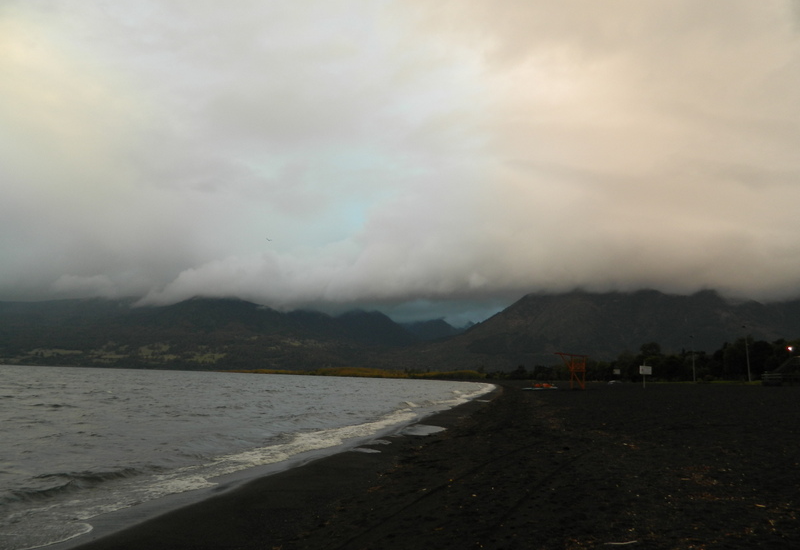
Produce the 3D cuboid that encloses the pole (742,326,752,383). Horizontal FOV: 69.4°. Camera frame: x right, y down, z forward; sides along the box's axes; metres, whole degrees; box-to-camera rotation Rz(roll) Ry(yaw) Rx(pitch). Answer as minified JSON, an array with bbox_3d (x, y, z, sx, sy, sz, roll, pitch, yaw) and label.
[{"bbox_3d":[54.167,12.349,90.337,0.800,8.700,0.320,2,-10,-5],"label":"pole"}]

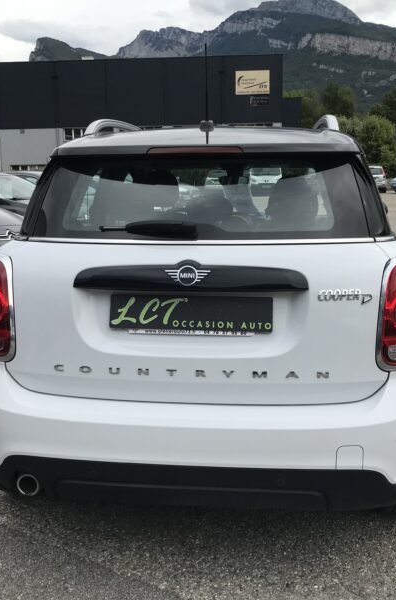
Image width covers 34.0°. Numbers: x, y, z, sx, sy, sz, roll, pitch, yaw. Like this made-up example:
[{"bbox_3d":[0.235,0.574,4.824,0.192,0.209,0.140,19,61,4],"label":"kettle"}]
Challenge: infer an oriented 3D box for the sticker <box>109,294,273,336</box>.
[{"bbox_3d":[-0.024,0.043,2.030,0.515,0.110,0.018,1,12,7],"label":"sticker"}]

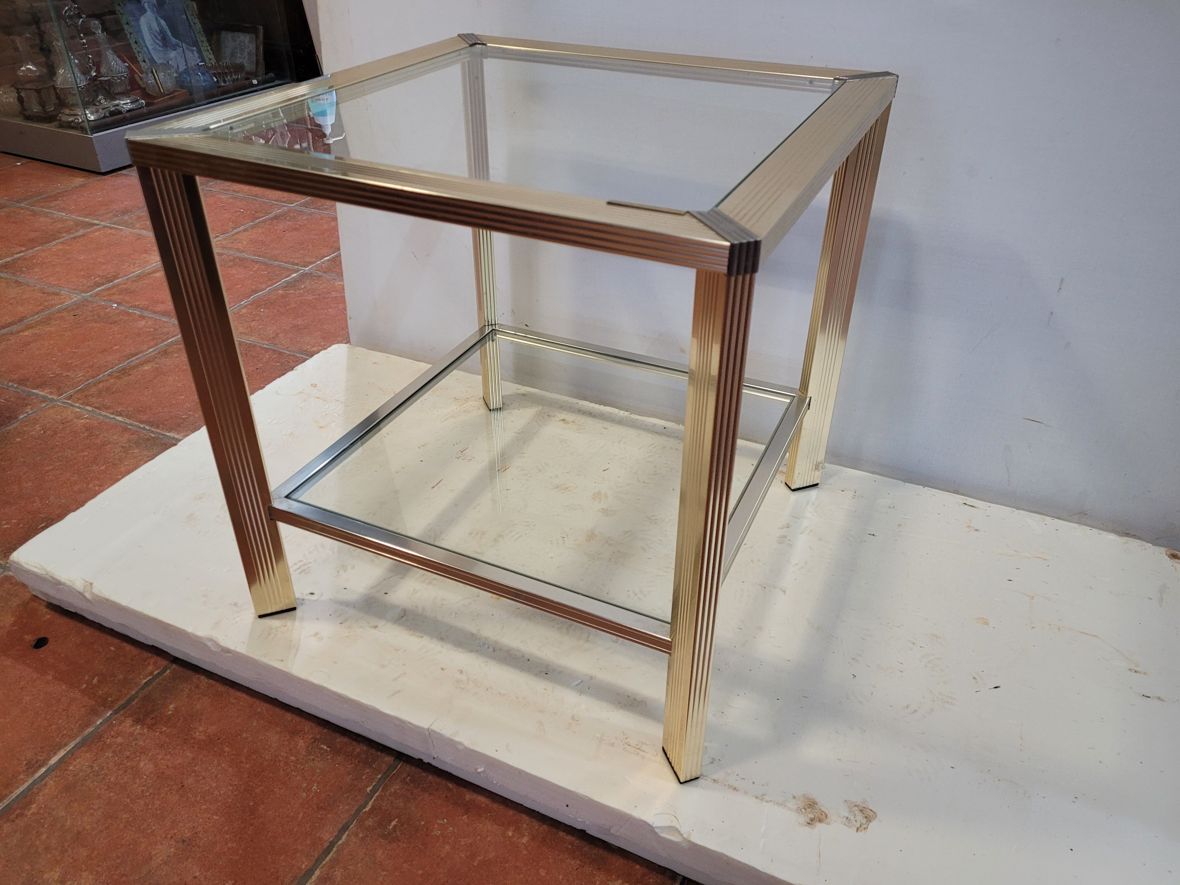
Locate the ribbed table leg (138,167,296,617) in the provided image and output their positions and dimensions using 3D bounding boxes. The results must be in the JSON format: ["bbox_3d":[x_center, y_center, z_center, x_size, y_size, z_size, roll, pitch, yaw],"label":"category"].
[{"bbox_3d":[-0.353,-0.023,0.869,0.044,0.504,0.019,-11,36,-17],"label":"ribbed table leg"}]

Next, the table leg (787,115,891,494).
[{"bbox_3d":[0.291,-0.151,1.064,0.044,0.504,0.019,-11,36,-17],"label":"table leg"}]

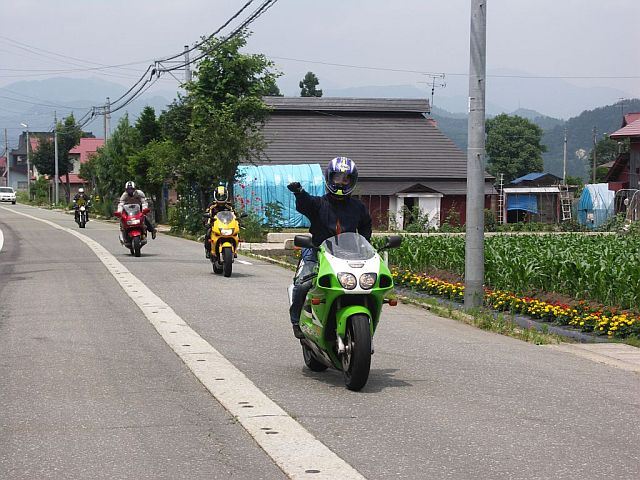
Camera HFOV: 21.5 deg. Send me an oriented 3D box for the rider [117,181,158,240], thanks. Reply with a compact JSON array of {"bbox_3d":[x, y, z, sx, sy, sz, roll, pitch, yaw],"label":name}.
[{"bbox_3d":[-4.120,-0.680,37.700,0.820,1.300,0.850,0,2,-10],"label":"rider"}]

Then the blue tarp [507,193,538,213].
[{"bbox_3d":[11.100,-1.980,92.000,1.680,1.080,0.140,0,2,-6],"label":"blue tarp"}]

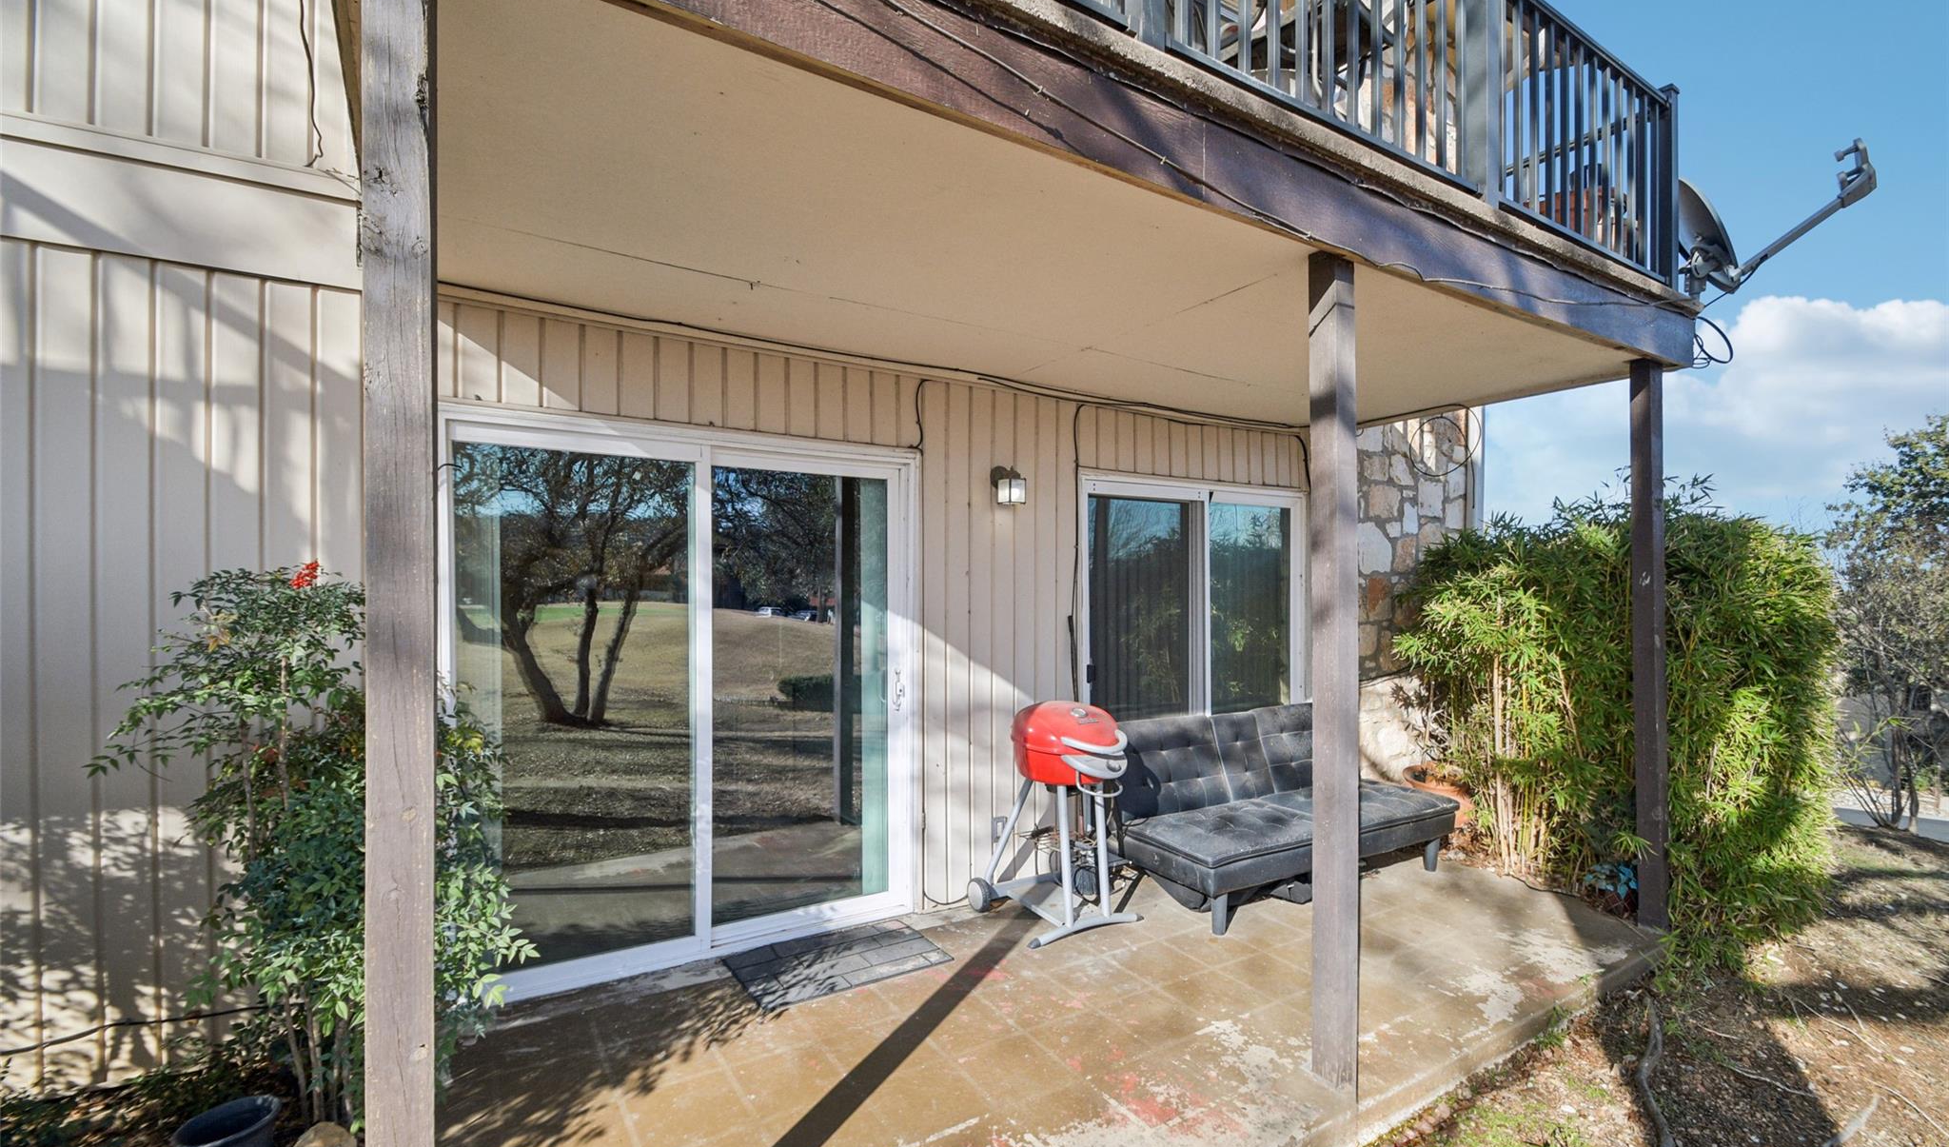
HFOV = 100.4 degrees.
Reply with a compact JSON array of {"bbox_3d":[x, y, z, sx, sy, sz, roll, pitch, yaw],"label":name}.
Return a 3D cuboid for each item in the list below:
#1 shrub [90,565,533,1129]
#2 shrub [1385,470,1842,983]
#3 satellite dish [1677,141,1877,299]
[{"bbox_3d":[-1.785,0.761,2.252,0.950,1.580,0.780,0,-1,-32],"label":"shrub"},{"bbox_3d":[3.226,0.671,4.258,1.400,2.000,1.600,0,-1,-32],"label":"shrub"},{"bbox_3d":[3.300,-1.500,3.470,0.700,0.580,0.580,0,-1,35],"label":"satellite dish"}]

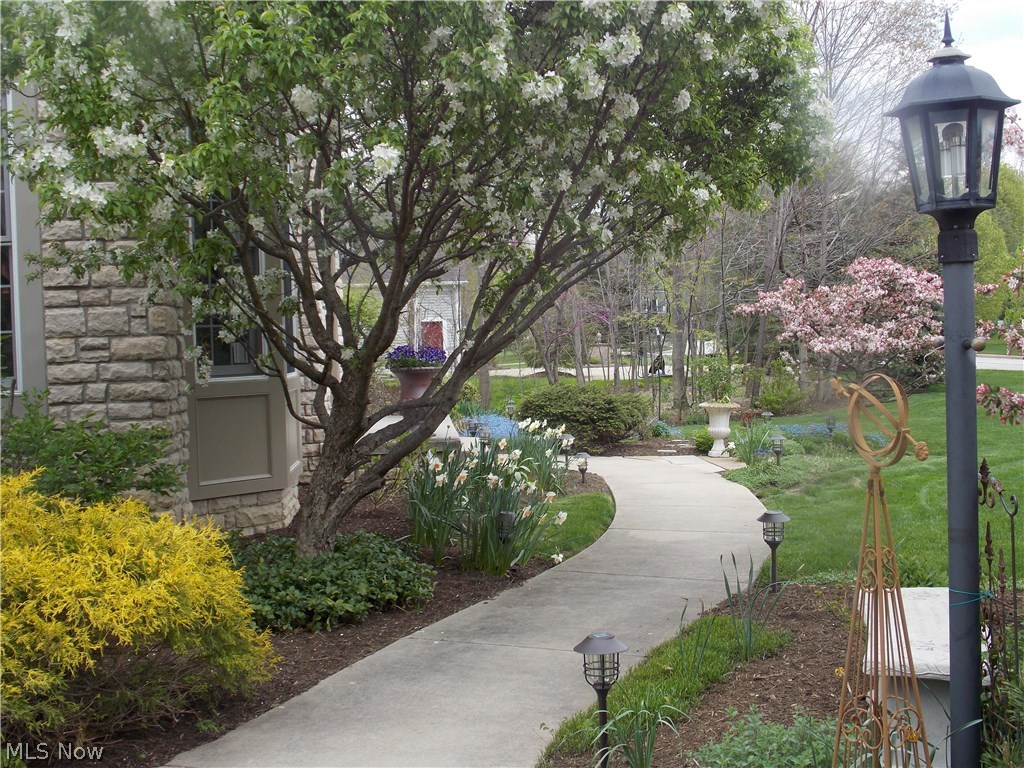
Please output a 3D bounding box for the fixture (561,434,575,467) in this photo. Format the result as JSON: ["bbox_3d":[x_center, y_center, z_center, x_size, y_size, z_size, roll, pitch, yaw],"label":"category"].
[{"bbox_3d":[0.648,0.785,14.100,0.170,0.400,0.170,-1,2,3],"label":"fixture"}]

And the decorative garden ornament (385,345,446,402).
[{"bbox_3d":[-1.084,-0.028,13.700,0.680,0.840,0.660,-2,2,-5],"label":"decorative garden ornament"}]

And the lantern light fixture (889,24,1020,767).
[{"bbox_3d":[1.215,0.095,3.303,0.330,2.180,0.320,-1,2,20],"label":"lantern light fixture"}]

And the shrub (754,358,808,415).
[{"bbox_3d":[5.266,0.049,23.700,1.080,1.120,1.000,-1,2,13],"label":"shrub"}]

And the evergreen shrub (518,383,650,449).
[{"bbox_3d":[1.010,0.453,16.900,1.800,0.920,1.600,-1,2,3],"label":"evergreen shrub"}]

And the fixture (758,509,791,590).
[{"bbox_3d":[1.404,0.895,6.500,0.172,0.440,0.172,-1,2,12],"label":"fixture"}]

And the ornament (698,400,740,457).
[{"bbox_3d":[2.504,0.554,14.600,0.490,0.680,0.490,-1,2,10],"label":"ornament"}]

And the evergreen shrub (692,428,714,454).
[{"bbox_3d":[2.413,0.702,15.200,0.340,0.370,0.340,-1,2,9],"label":"evergreen shrub"}]

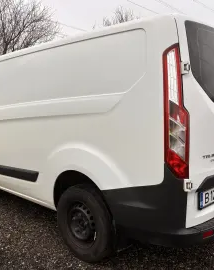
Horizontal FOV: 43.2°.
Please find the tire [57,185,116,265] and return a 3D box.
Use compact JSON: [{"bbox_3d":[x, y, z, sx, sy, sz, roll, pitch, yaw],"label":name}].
[{"bbox_3d":[-0.169,0.758,2.412,0.660,0.665,0.220,4,7,43],"label":"tire"}]

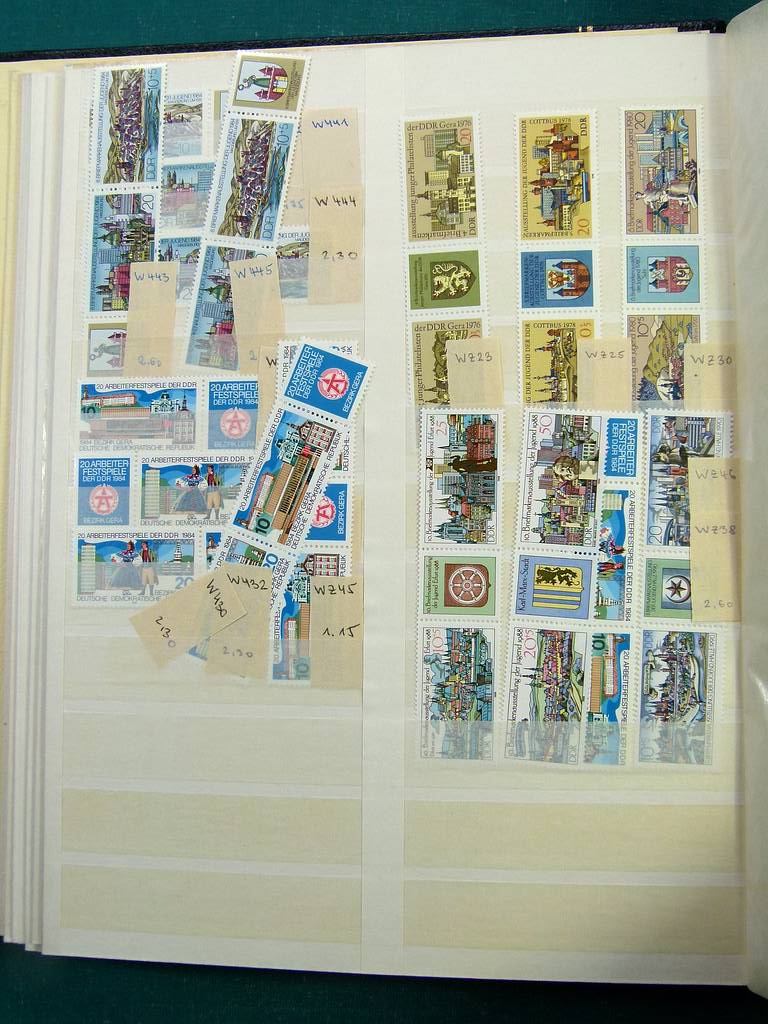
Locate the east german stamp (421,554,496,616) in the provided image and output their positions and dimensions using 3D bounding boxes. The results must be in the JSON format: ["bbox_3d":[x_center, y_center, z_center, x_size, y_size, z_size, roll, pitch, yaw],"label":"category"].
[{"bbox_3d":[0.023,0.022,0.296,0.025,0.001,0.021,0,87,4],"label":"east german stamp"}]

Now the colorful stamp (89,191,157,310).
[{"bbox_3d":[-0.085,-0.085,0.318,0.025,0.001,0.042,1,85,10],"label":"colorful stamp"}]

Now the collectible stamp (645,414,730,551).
[{"bbox_3d":[0.092,-0.009,0.297,0.025,0.001,0.042,2,86,4],"label":"collectible stamp"}]

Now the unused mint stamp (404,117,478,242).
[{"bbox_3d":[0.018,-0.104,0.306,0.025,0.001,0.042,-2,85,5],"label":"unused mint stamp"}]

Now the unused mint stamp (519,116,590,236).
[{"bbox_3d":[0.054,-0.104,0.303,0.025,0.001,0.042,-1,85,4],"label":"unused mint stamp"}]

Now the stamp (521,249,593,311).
[{"bbox_3d":[0.054,-0.072,0.303,0.024,0.001,0.019,0,86,4],"label":"stamp"}]

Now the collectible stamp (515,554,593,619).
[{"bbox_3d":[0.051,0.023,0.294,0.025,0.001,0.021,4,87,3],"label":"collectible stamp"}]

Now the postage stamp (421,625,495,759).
[{"bbox_3d":[0.022,0.055,0.296,0.024,0.001,0.042,0,86,5],"label":"postage stamp"}]

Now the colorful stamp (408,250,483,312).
[{"bbox_3d":[0.019,-0.072,0.305,0.024,0.001,0.019,-1,86,5],"label":"colorful stamp"}]

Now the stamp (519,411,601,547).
[{"bbox_3d":[0.054,-0.010,0.298,0.025,0.001,0.043,5,86,5],"label":"stamp"}]

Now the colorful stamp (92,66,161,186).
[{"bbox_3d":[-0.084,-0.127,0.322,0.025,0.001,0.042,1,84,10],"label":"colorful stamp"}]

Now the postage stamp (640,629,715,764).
[{"bbox_3d":[0.088,0.055,0.292,0.024,0.001,0.042,1,86,4],"label":"postage stamp"}]

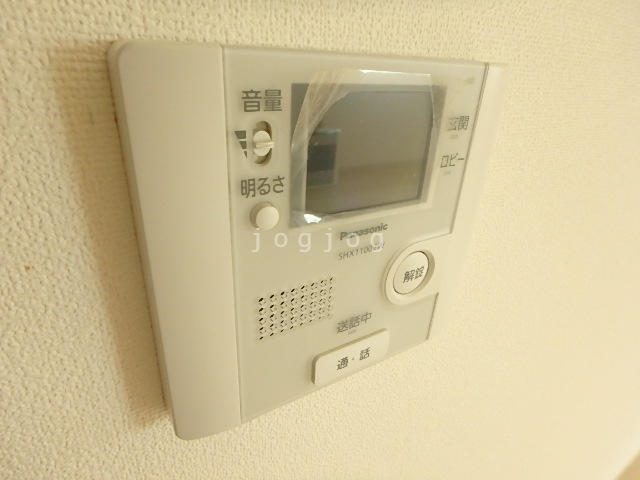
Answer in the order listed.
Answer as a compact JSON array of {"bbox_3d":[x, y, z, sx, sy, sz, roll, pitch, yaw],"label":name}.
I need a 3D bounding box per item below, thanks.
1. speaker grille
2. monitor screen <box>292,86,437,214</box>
[{"bbox_3d":[-0.009,0.026,0.154,0.035,0.021,0.004,-12,29,-30],"label":"speaker grille"},{"bbox_3d":[0.018,-0.033,0.144,0.065,0.046,0.005,-12,29,-30],"label":"monitor screen"}]

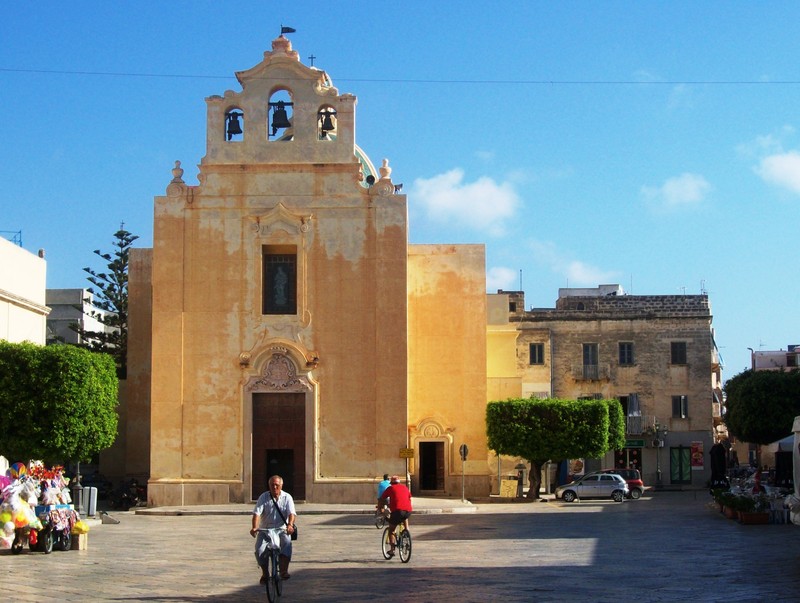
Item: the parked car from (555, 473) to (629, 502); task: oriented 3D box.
[{"bbox_3d":[9.867,9.586,66.720,3.800,1.440,1.660,0,-7,-3],"label":"parked car"}]

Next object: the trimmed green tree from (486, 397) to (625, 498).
[{"bbox_3d":[8.036,7.585,66.579,6.900,5.186,5.000,0,-7,0],"label":"trimmed green tree"}]

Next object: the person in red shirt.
[{"bbox_3d":[-0.059,4.232,25.567,0.540,1.606,0.850,3,-8,-19],"label":"person in red shirt"}]

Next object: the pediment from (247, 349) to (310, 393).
[{"bbox_3d":[-5.449,3.176,58.584,2.927,1.894,0.400,0,-7,0],"label":"pediment"}]

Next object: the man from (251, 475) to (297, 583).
[{"bbox_3d":[-1.703,3.059,17.450,0.620,1.435,0.850,0,-7,3],"label":"man"}]

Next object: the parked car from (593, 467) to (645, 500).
[{"bbox_3d":[11.500,10.040,71.300,3.800,1.620,1.750,-1,-7,5],"label":"parked car"}]

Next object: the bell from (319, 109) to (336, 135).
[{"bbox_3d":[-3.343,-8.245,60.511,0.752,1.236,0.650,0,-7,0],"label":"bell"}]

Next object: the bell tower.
[{"bbox_3d":[-5.641,-9.045,60.792,7.336,6.593,1.200,0,-7,0],"label":"bell tower"}]

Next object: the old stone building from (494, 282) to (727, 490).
[{"bbox_3d":[13.653,6.535,92.435,14.894,13.380,11.000,0,-7,0],"label":"old stone building"}]

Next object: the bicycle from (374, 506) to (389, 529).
[{"bbox_3d":[-0.373,6.361,39.173,0.550,1.020,1.680,-3,-8,24],"label":"bicycle"}]

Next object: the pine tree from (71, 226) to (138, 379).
[{"bbox_3d":[-18.961,3.708,88.267,8.000,18.195,8.000,0,-7,0],"label":"pine tree"}]

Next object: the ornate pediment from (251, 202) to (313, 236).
[{"bbox_3d":[-5.419,-3.737,59.491,2.835,1.512,0.400,0,-7,0],"label":"ornate pediment"}]

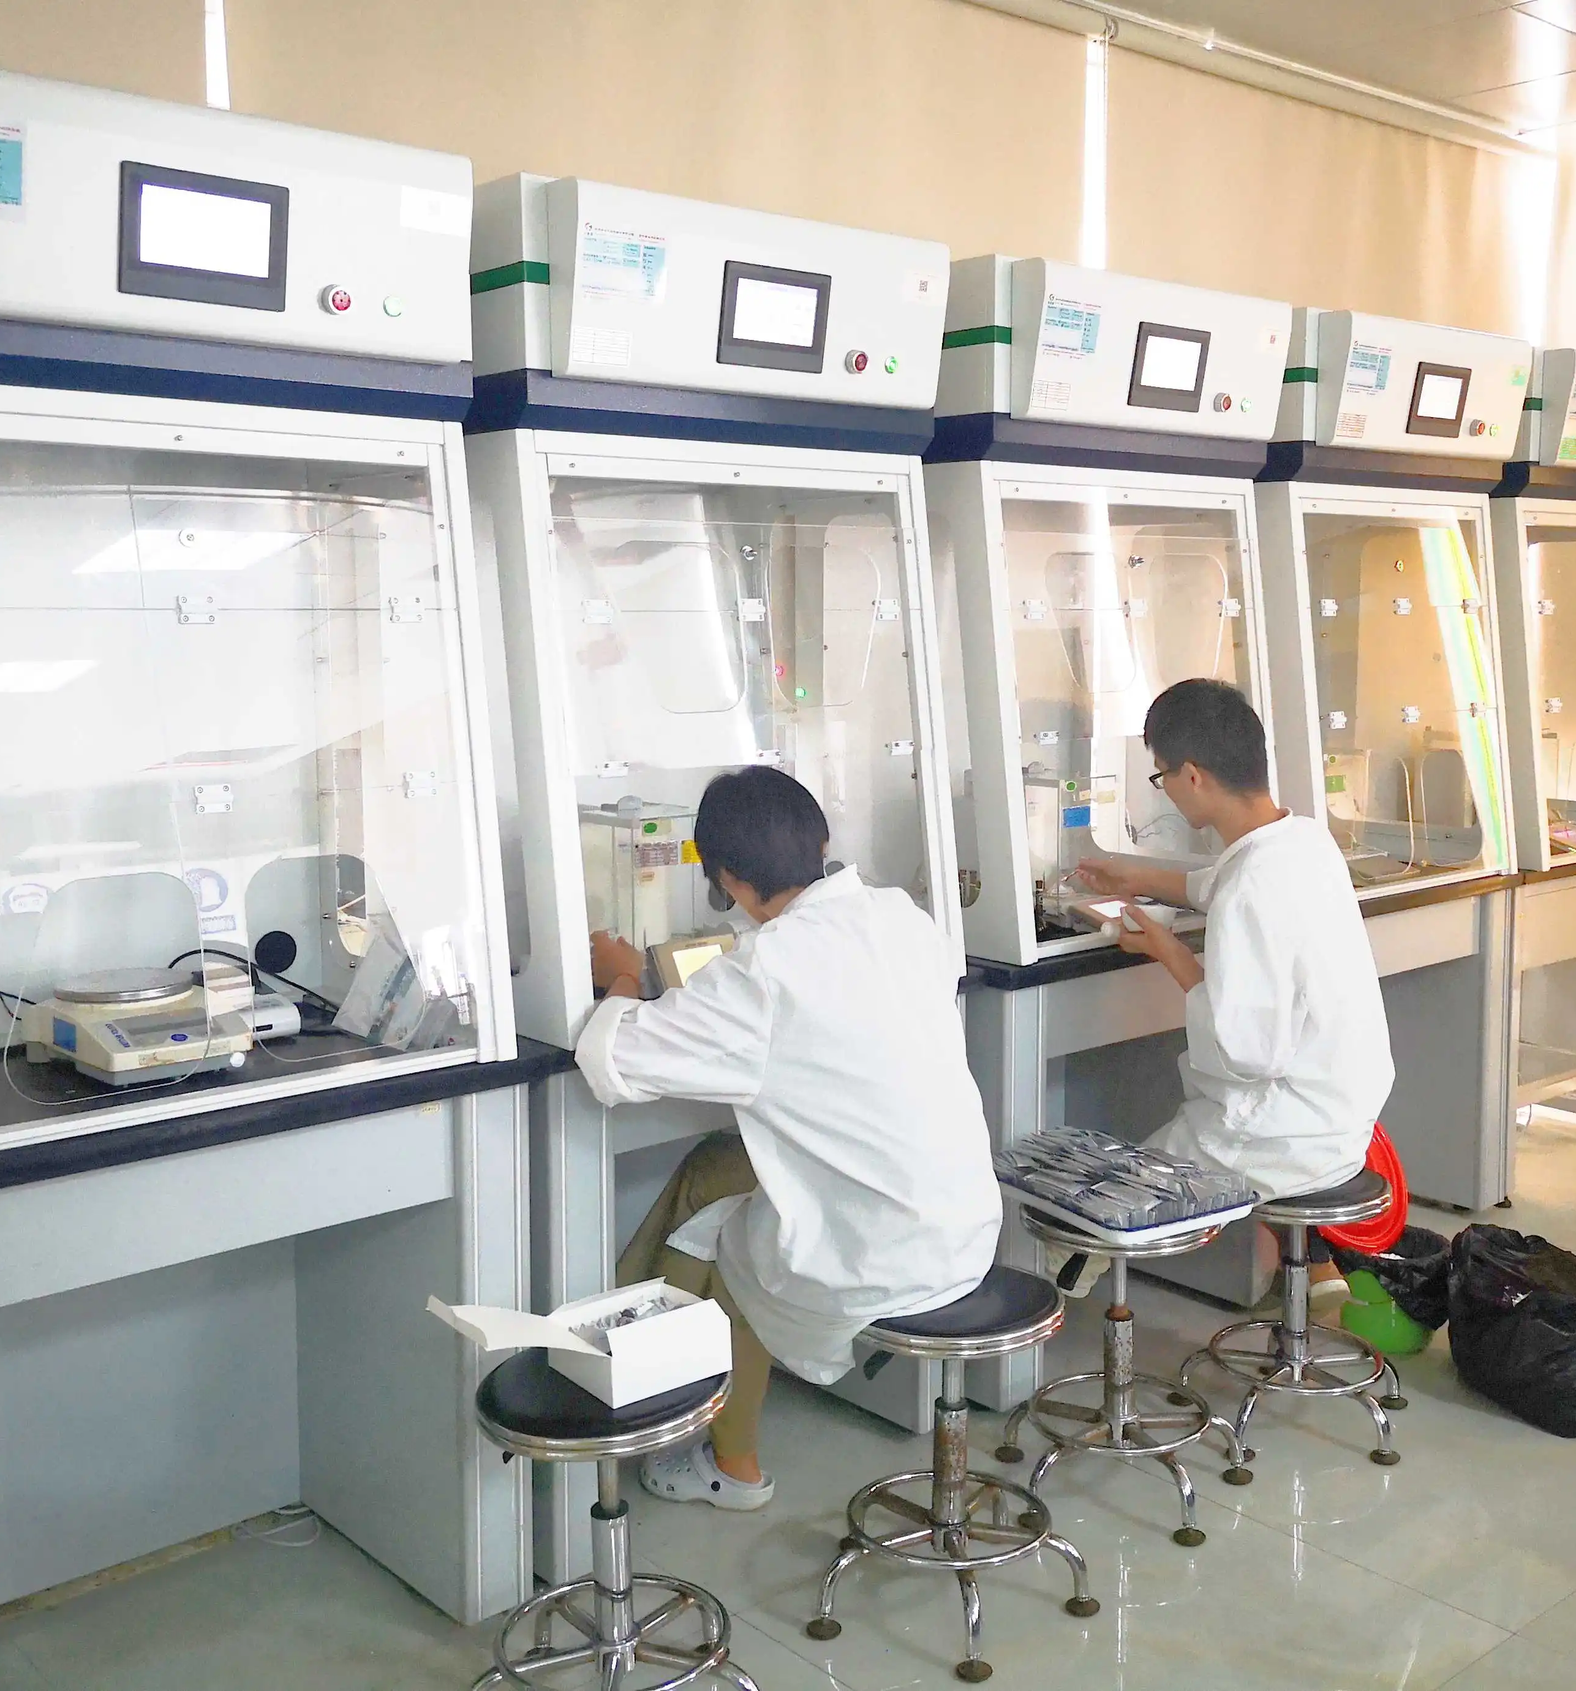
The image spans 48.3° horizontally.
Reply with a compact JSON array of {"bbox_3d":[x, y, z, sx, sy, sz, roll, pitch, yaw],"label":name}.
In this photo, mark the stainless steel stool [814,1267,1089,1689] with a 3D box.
[{"bbox_3d":[0.232,0.872,2.542,0.412,0.460,0.412,0,7,0],"label":"stainless steel stool"}]

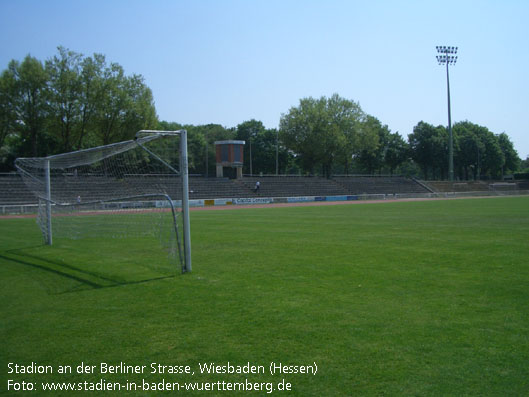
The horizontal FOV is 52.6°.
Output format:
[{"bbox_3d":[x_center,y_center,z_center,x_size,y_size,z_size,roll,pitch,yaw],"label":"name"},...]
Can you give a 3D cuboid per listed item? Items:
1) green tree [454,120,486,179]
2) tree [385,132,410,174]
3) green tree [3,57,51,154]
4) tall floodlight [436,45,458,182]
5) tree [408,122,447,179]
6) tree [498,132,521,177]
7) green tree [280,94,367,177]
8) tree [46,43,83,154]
[{"bbox_3d":[54.279,-12.607,142.000,9.630,16.190,9.630,-1,1,21],"label":"green tree"},{"bbox_3d":[31.088,-10.363,126.000,6.740,10.830,6.740,-1,1,14],"label":"tree"},{"bbox_3d":[-33.809,-12.501,76.000,6.820,15.910,6.820,-2,1,-24],"label":"green tree"},{"bbox_3d":[42.073,-19.542,123.000,5.060,31.730,1.600,-2,1,-8],"label":"tall floodlight"},{"bbox_3d":[40.770,-11.933,133.000,9.940,14.920,9.940,-1,1,17],"label":"tree"},{"bbox_3d":[67.499,-11.895,148.000,7.910,13.280,7.910,-1,1,25],"label":"tree"},{"bbox_3d":[11.469,-12.052,104.000,16.720,16.330,14.500,-1,1,6],"label":"green tree"},{"bbox_3d":[-28.929,-13.385,77.000,6.020,16.980,6.020,-2,1,-21],"label":"tree"}]

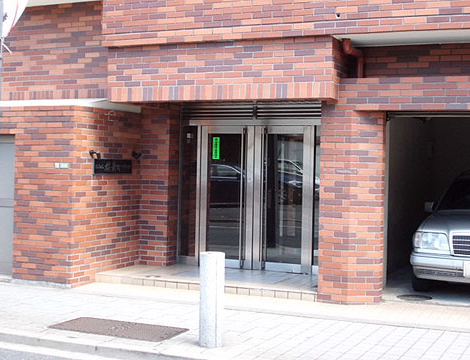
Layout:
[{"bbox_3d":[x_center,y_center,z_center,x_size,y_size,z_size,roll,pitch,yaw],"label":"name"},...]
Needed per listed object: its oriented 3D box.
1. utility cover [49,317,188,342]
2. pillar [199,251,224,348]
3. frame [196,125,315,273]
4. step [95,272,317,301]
[{"bbox_3d":[-1.051,1.366,7.192,1.144,0.030,0.537,2,2,24],"label":"utility cover"},{"bbox_3d":[-0.190,0.993,6.589,0.205,0.778,0.205,2,2,24],"label":"pillar"},{"bbox_3d":[0.239,0.214,10.350,1.650,1.930,0.120,2,2,24],"label":"frame"},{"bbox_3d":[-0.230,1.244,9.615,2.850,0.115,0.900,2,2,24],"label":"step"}]

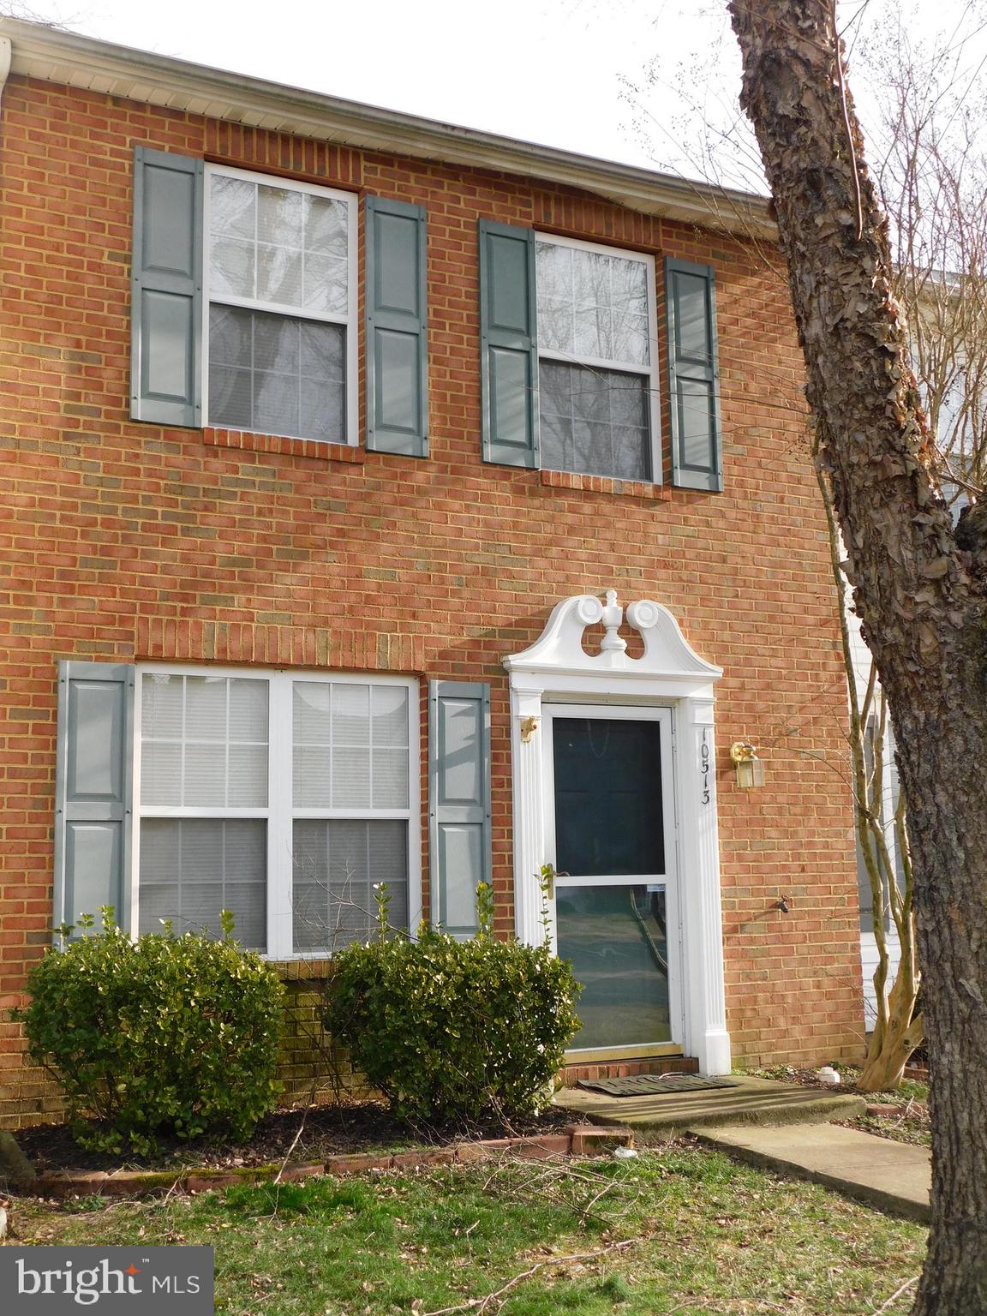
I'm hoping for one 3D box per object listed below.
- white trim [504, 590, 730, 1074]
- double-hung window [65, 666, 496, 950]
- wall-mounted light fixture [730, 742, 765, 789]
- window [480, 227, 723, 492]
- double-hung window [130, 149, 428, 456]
[{"bbox_3d":[0.703,0.983,8.618,1.401,2.770,0.220,3,-9,-27],"label":"white trim"},{"bbox_3d":[-1.068,0.805,7.802,2.332,1.473,0.140,3,-9,-27],"label":"double-hung window"},{"bbox_3d":[1.510,0.626,9.005,0.119,0.267,0.190,3,-9,-27],"label":"wall-mounted light fixture"},{"bbox_3d":[0.643,-1.771,9.087,1.658,1.455,0.140,3,-9,-27],"label":"window"},{"bbox_3d":[-1.126,-1.874,8.192,1.663,1.478,0.140,3,-9,-27],"label":"double-hung window"}]

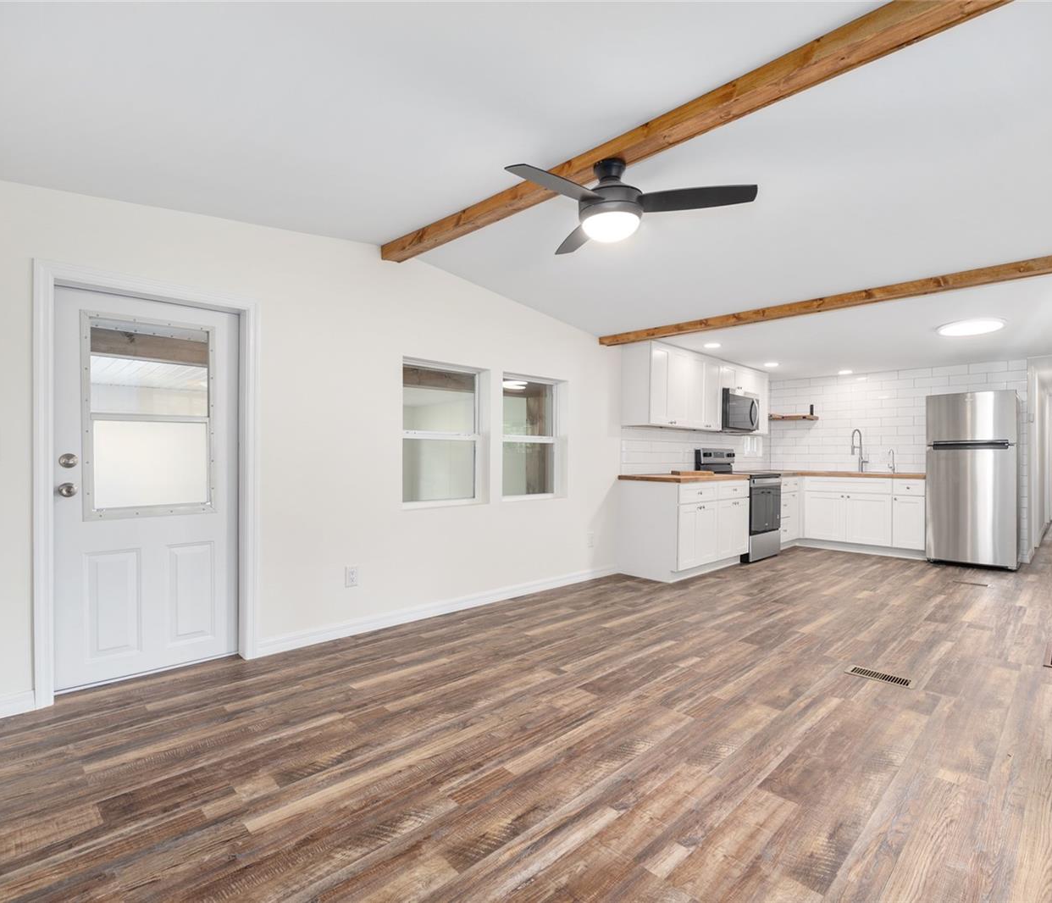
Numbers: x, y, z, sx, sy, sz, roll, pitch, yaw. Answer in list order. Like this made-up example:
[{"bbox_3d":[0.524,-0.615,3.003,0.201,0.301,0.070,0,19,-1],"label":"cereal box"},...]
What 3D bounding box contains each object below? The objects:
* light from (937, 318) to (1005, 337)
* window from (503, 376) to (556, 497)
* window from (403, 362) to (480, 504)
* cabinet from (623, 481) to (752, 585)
[{"bbox_3d":[3.499,-0.975,4.154,0.440,0.030,0.440,0,0,-43],"label":"light"},{"bbox_3d":[0.029,-0.105,4.430,0.690,0.996,0.070,0,0,-41],"label":"window"},{"bbox_3d":[-0.615,-0.119,3.874,0.706,1.017,0.070,0,0,-41],"label":"window"},{"bbox_3d":[1.597,0.720,5.227,1.350,0.880,0.625,0,0,-42],"label":"cabinet"}]

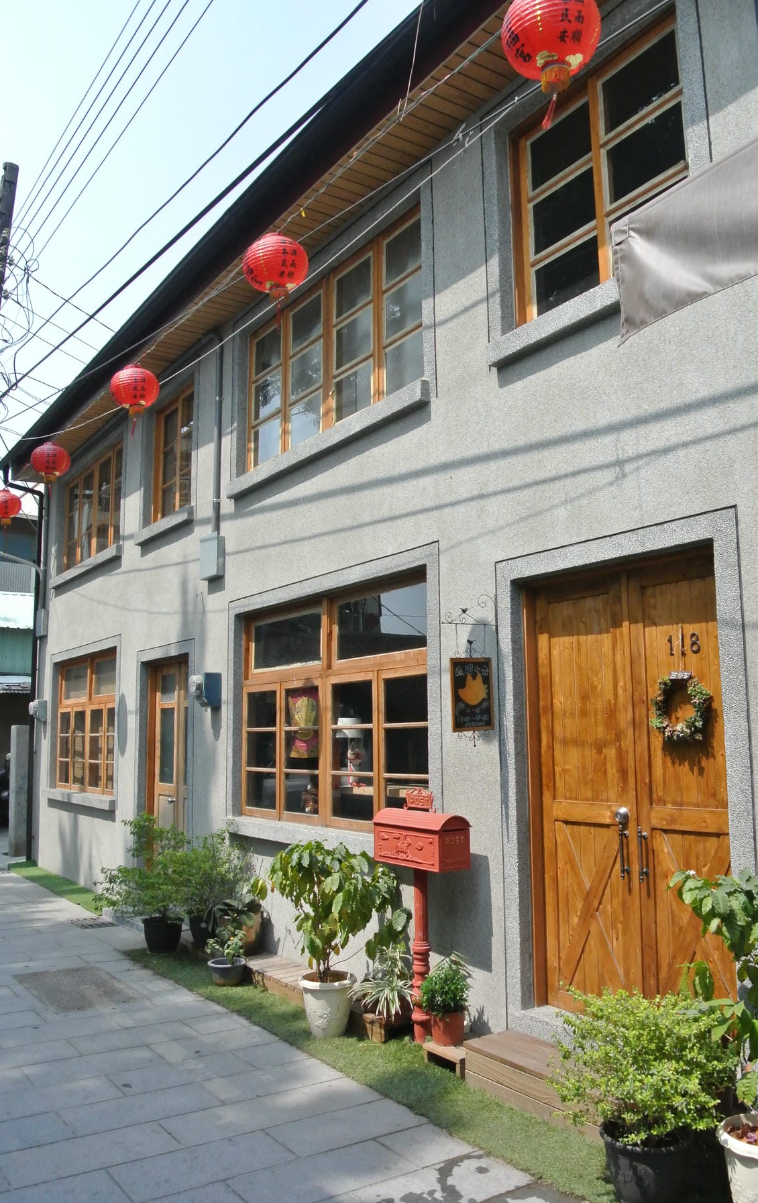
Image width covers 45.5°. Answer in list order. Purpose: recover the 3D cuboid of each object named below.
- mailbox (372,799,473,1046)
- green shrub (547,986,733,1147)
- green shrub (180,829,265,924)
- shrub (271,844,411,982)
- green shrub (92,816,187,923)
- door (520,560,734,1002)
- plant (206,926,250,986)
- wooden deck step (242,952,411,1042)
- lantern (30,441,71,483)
[{"bbox_3d":[0.212,1.593,4.589,0.210,1.200,0.560,5,-10,-35],"label":"mailbox"},{"bbox_3d":[0.856,1.504,2.921,0.540,0.490,0.560,-1,-8,0],"label":"green shrub"},{"bbox_3d":[-1.142,1.912,6.298,0.500,0.640,0.560,5,-10,-35],"label":"green shrub"},{"bbox_3d":[-0.227,1.620,4.743,0.620,0.720,0.660,-1,-8,0],"label":"shrub"},{"bbox_3d":[-1.703,1.929,6.540,0.620,0.770,0.620,5,-10,-35],"label":"green shrub"},{"bbox_3d":[1.071,0.828,3.897,0.100,2.010,1.140,5,-10,-35],"label":"door"},{"bbox_3d":[-0.944,2.195,5.615,0.250,0.335,0.250,-1,-8,0],"label":"plant"},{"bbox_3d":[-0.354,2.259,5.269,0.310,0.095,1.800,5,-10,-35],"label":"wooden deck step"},{"bbox_3d":[-2.748,-1.168,7.560,0.315,0.325,0.315,5,-10,-35],"label":"lantern"}]

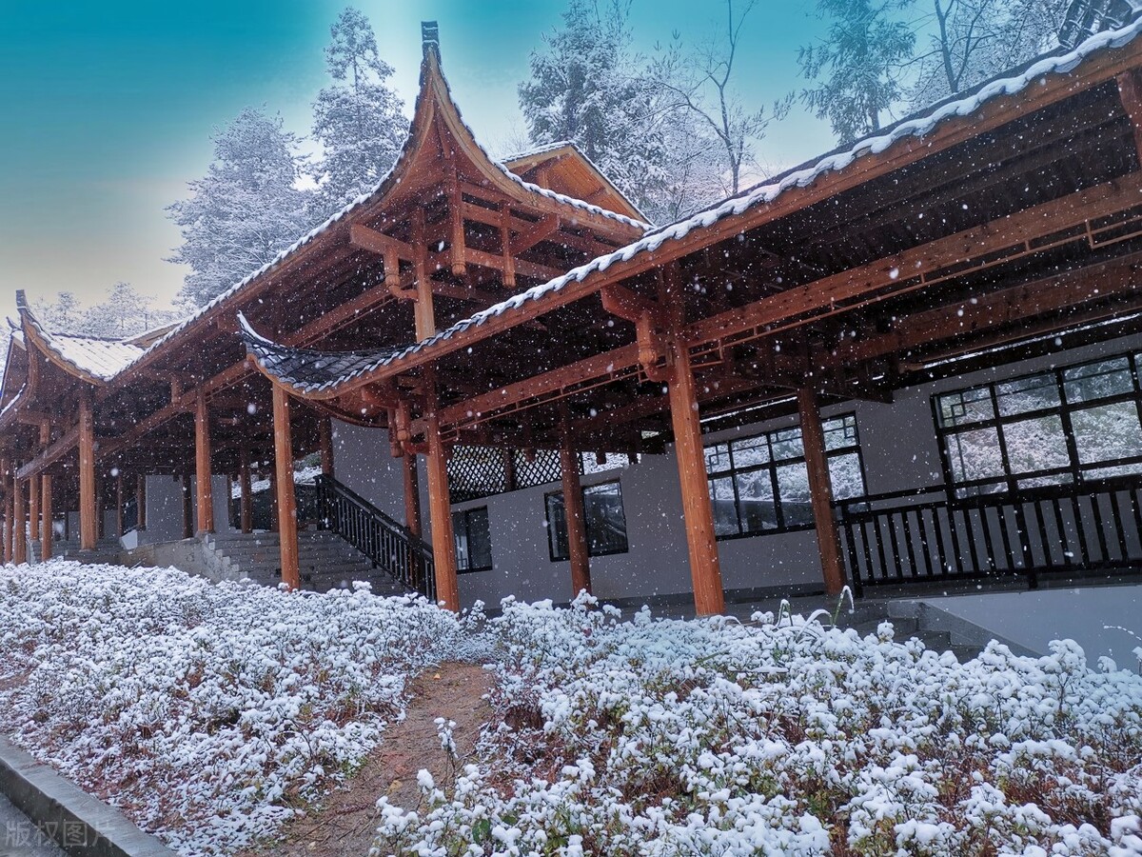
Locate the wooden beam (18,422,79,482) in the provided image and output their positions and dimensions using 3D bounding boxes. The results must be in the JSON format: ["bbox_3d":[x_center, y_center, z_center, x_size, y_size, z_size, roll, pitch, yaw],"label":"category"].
[{"bbox_3d":[-13.817,0.735,23.465,0.250,0.420,5.608,3,-12,-45],"label":"wooden beam"}]

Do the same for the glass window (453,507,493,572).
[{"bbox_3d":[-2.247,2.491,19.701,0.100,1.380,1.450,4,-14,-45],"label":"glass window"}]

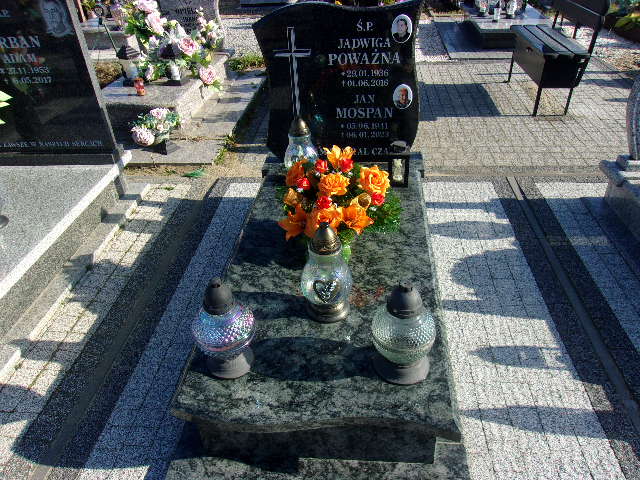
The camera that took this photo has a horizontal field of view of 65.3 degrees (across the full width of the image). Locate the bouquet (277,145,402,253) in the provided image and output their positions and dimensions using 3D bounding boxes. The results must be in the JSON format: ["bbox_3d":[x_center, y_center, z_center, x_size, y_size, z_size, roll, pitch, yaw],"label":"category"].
[{"bbox_3d":[0.083,-0.151,1.996,0.470,0.380,0.420,1,34,5],"label":"bouquet"}]

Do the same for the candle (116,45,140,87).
[{"bbox_3d":[-1.645,-1.484,4.240,0.168,0.315,0.168,1,34,5],"label":"candle"}]

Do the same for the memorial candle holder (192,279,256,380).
[{"bbox_3d":[-0.286,0.249,1.486,0.190,0.312,0.190,1,34,5],"label":"memorial candle holder"}]

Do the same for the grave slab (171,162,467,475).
[{"bbox_3d":[0.053,0.215,2.100,0.860,0.342,1.600,1,34,5],"label":"grave slab"}]

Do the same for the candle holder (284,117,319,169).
[{"bbox_3d":[-0.083,-0.413,2.416,0.167,0.360,0.167,1,34,5],"label":"candle holder"}]

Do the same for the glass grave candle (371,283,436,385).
[{"bbox_3d":[0.243,0.253,1.444,0.188,0.310,0.188,1,34,5],"label":"glass grave candle"}]

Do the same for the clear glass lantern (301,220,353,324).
[{"bbox_3d":[0.021,0.100,1.657,0.167,0.345,0.167,-2,34,1],"label":"clear glass lantern"}]

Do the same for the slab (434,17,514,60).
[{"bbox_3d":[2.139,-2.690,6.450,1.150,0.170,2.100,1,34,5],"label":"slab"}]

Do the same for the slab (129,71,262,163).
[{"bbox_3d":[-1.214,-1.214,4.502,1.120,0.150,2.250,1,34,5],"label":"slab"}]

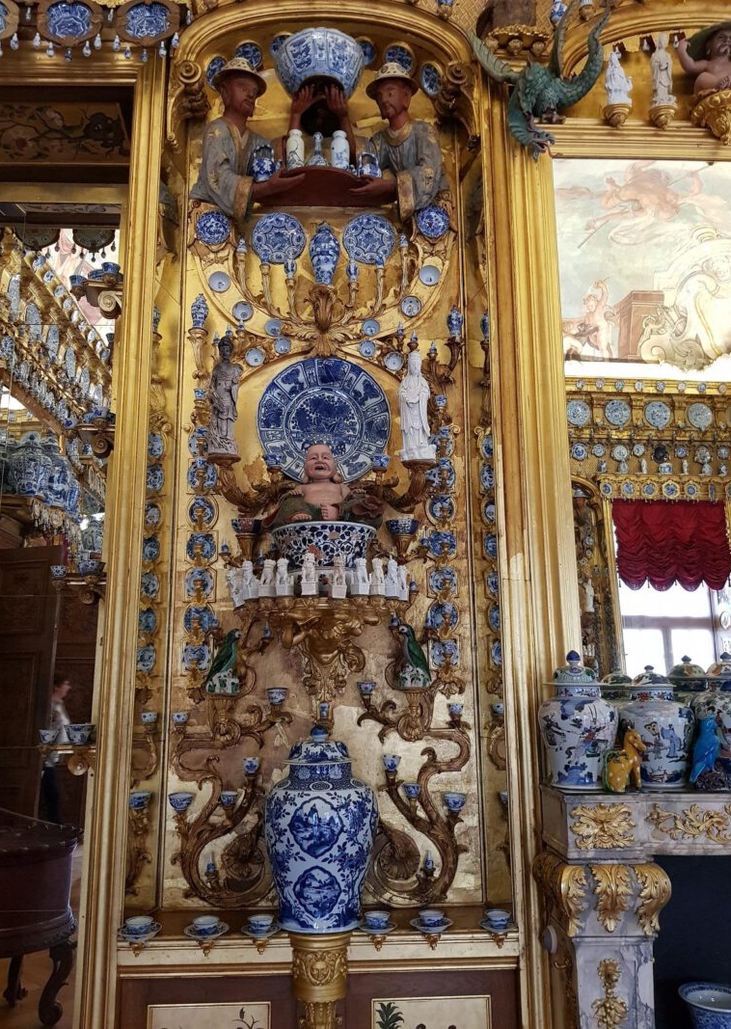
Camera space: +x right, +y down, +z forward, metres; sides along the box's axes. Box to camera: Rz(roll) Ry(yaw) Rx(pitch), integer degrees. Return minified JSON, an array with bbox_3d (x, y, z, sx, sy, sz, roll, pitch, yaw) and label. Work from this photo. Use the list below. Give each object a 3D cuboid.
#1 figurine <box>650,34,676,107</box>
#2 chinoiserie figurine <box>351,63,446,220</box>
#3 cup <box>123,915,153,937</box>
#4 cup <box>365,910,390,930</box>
[{"bbox_3d":[1.105,-1.666,2.884,0.085,0.305,0.075,-4,-12,17],"label":"figurine"},{"bbox_3d":[0.138,-1.434,2.942,0.340,0.630,0.280,-7,-13,29],"label":"chinoiserie figurine"},{"bbox_3d":[-0.651,1.185,2.220,0.081,0.042,0.081,0,-12,-2],"label":"cup"},{"bbox_3d":[0.036,1.232,2.339,0.078,0.042,0.078,0,-11,0],"label":"cup"}]

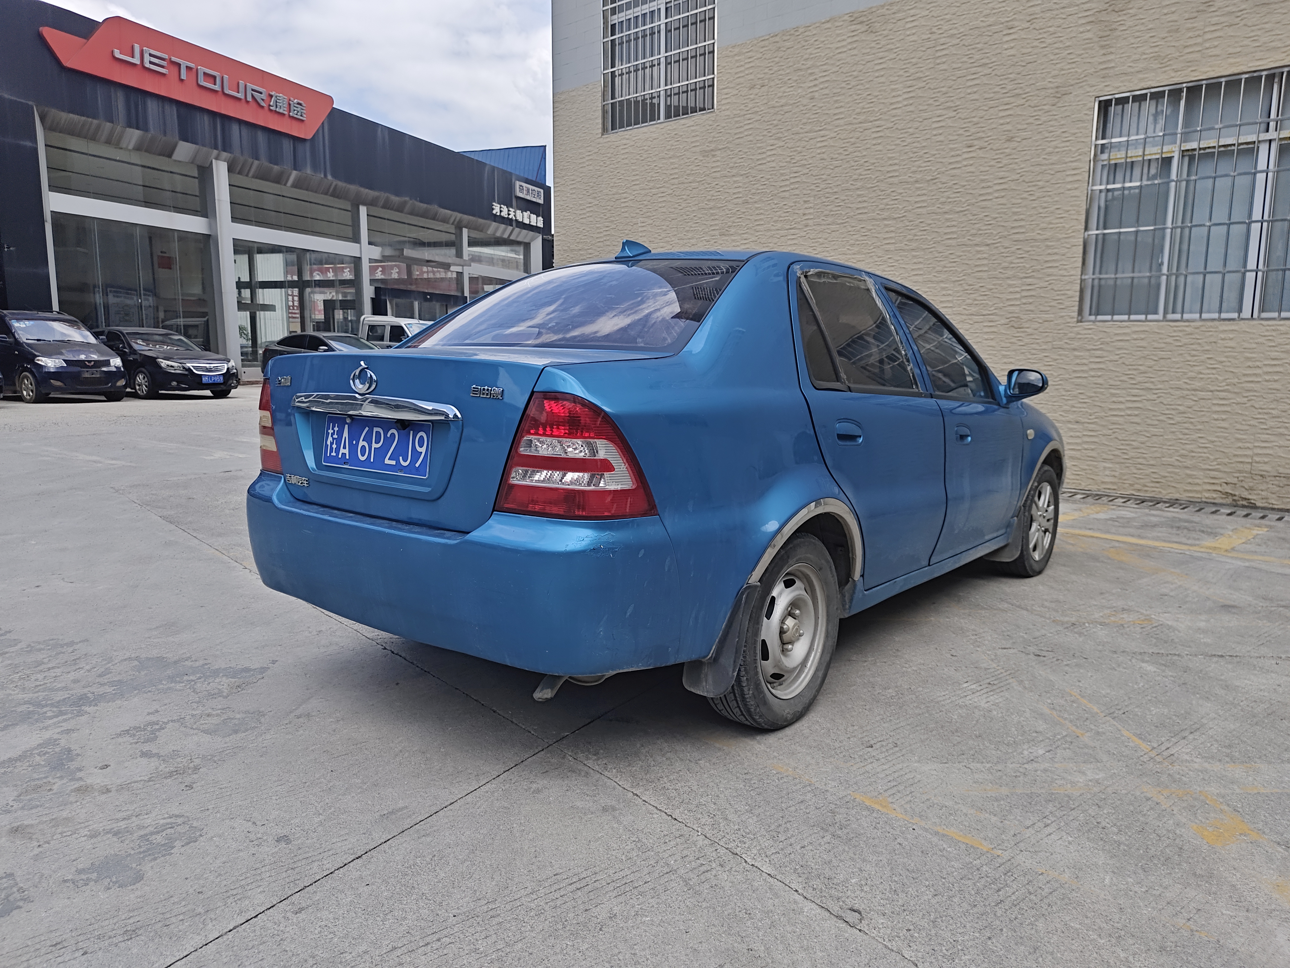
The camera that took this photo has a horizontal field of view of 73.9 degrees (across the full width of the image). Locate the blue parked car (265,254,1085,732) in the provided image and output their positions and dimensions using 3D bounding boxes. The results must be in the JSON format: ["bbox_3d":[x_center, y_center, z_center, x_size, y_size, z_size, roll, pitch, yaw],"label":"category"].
[{"bbox_3d":[0.555,-0.230,3.690,1.690,1.440,4.150,7,10,38],"label":"blue parked car"}]

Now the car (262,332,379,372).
[{"bbox_3d":[-8.750,-3.550,24.350,4.700,1.460,1.810,5,10,30],"label":"car"}]

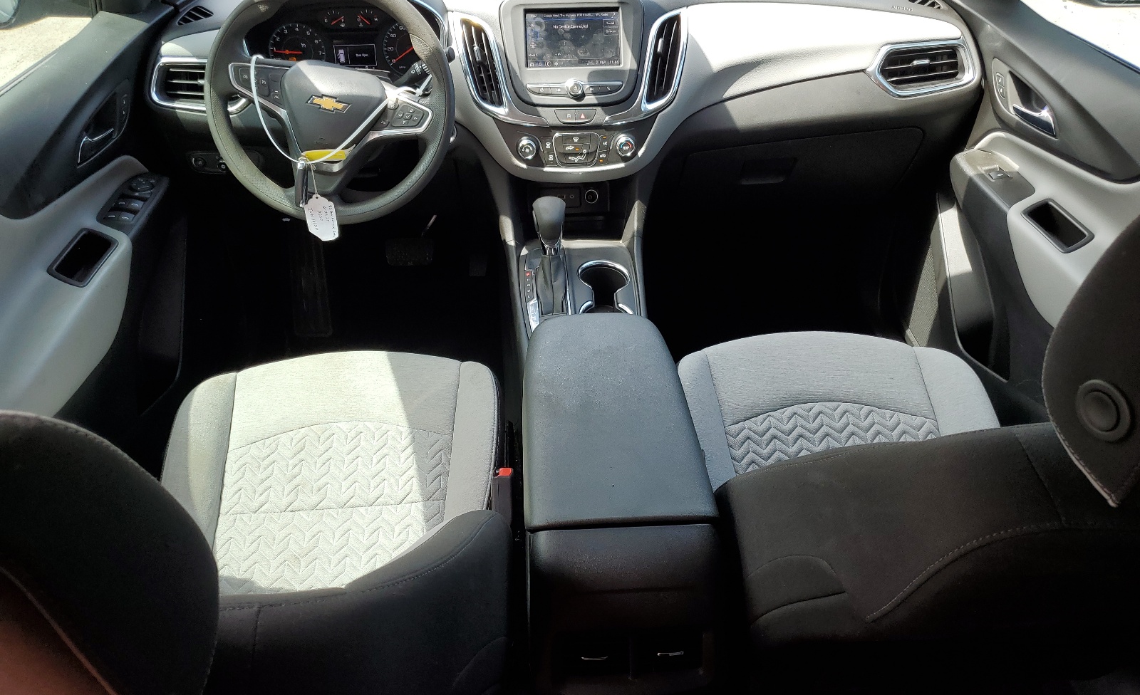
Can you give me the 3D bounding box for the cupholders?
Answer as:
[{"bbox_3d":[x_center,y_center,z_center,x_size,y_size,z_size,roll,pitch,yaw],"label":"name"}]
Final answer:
[{"bbox_3d":[0.058,-0.054,1.326,0.083,0.075,0.168,-2,41,-3],"label":"cupholders"}]

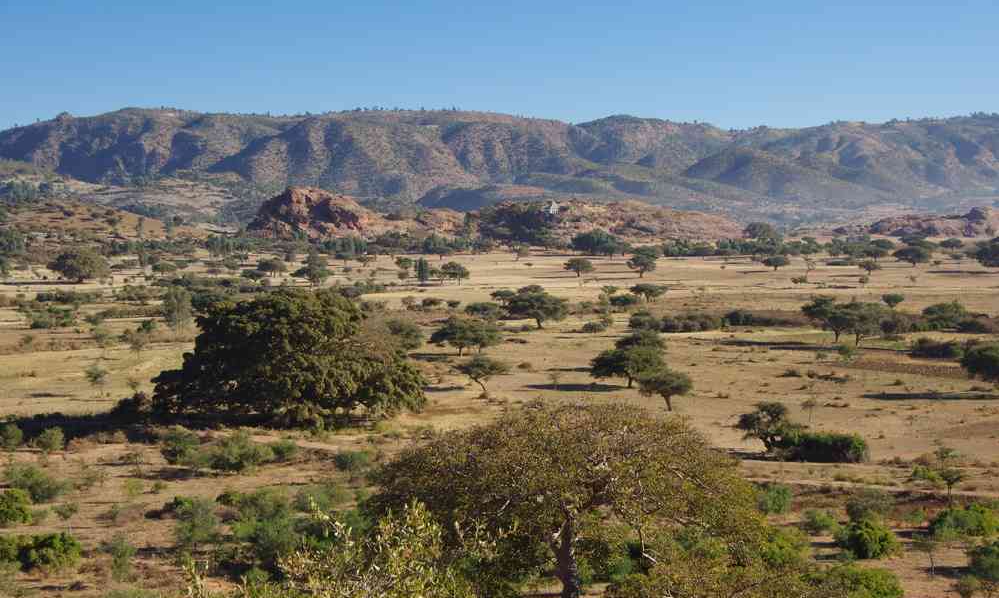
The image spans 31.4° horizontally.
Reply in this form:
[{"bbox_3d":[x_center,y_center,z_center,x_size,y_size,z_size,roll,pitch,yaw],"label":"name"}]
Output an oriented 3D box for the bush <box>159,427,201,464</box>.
[{"bbox_3d":[-32.168,14.727,178.525,4.220,3.820,4.010,-1,3,-10],"label":"bush"}]

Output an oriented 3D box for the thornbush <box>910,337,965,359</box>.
[{"bbox_3d":[68.620,7.440,278.140,8.150,3.140,5.700,0,3,0],"label":"thornbush"}]

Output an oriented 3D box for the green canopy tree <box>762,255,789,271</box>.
[{"bbox_3d":[96.155,-12.455,618.701,9.060,5.400,8.610,1,3,9],"label":"green canopy tree"}]

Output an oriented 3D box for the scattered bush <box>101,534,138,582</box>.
[{"bbox_3d":[-25.053,16.751,116.776,2.370,3.100,2.110,0,3,0],"label":"scattered bush"}]

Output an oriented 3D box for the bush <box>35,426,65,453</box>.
[{"bbox_3d":[-44.334,13.686,174.962,2.960,2.510,2.640,0,3,0],"label":"bush"}]

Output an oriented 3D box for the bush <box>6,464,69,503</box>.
[{"bbox_3d":[-38.345,14.904,147.394,5.480,3.260,4.320,0,3,0],"label":"bush"}]

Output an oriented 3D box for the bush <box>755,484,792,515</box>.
[{"bbox_3d":[23.234,17.002,150.589,3.220,2.540,3.060,1,3,9],"label":"bush"}]

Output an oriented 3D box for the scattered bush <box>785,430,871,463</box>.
[{"bbox_3d":[31.273,13.771,169.322,8.200,2.990,4.450,0,3,0],"label":"scattered bush"}]

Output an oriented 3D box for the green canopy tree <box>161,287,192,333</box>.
[{"bbox_3d":[-59.800,2.040,329.600,5.570,8.740,5.290,0,3,0],"label":"green canopy tree"}]

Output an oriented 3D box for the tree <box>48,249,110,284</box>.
[{"bbox_3d":[-122.521,-9.648,516.830,18.640,9.700,16.770,0,3,0],"label":"tree"}]

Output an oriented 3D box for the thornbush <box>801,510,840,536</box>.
[{"bbox_3d":[22.890,15.830,126.580,2.710,1.640,2.570,0,3,0],"label":"thornbush"}]

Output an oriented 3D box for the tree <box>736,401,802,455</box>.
[{"bbox_3d":[28.042,13.292,185.132,6.670,5.420,6.340,0,3,9],"label":"tree"}]

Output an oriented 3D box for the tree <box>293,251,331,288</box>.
[{"bbox_3d":[-52.279,-8.378,493.844,10.570,9.820,8.990,0,3,0],"label":"tree"}]

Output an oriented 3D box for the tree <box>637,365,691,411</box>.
[{"bbox_3d":[20.530,11.136,220.965,6.970,5.470,6.620,0,3,5],"label":"tree"}]

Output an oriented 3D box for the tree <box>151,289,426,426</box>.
[{"bbox_3d":[-23.250,5.980,196.260,30.340,14.300,27.300,0,3,0],"label":"tree"}]

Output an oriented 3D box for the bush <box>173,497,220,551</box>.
[{"bbox_3d":[-20.830,15.260,122.000,3.300,3.240,3.130,0,3,0],"label":"bush"}]

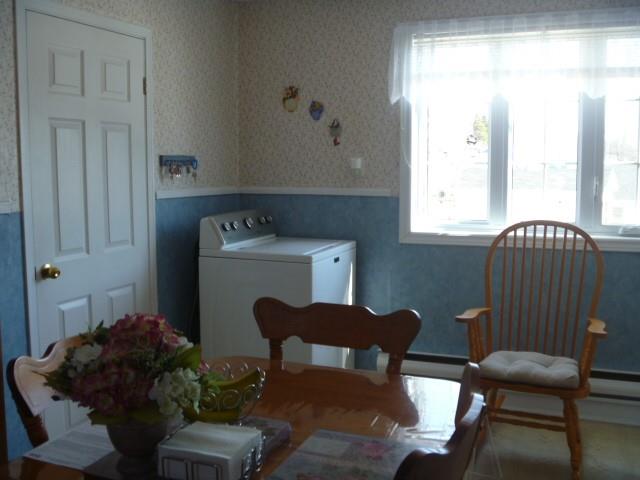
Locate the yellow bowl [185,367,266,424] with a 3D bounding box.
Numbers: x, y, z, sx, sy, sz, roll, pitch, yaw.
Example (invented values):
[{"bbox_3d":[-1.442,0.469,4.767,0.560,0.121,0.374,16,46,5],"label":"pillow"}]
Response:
[{"bbox_3d":[-0.224,0.385,1.585,0.210,0.110,0.210,0,6,0],"label":"yellow bowl"}]

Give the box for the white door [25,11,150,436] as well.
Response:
[{"bbox_3d":[-1.035,0.021,3.028,0.060,2.010,0.770,3,7,22],"label":"white door"}]

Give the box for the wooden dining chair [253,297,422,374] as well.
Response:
[{"bbox_3d":[-0.037,0.685,1.896,0.550,0.935,0.510,3,7,22],"label":"wooden dining chair"}]

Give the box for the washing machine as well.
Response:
[{"bbox_3d":[-0.223,0.394,3.736,0.680,1.100,0.690,3,7,22],"label":"washing machine"}]

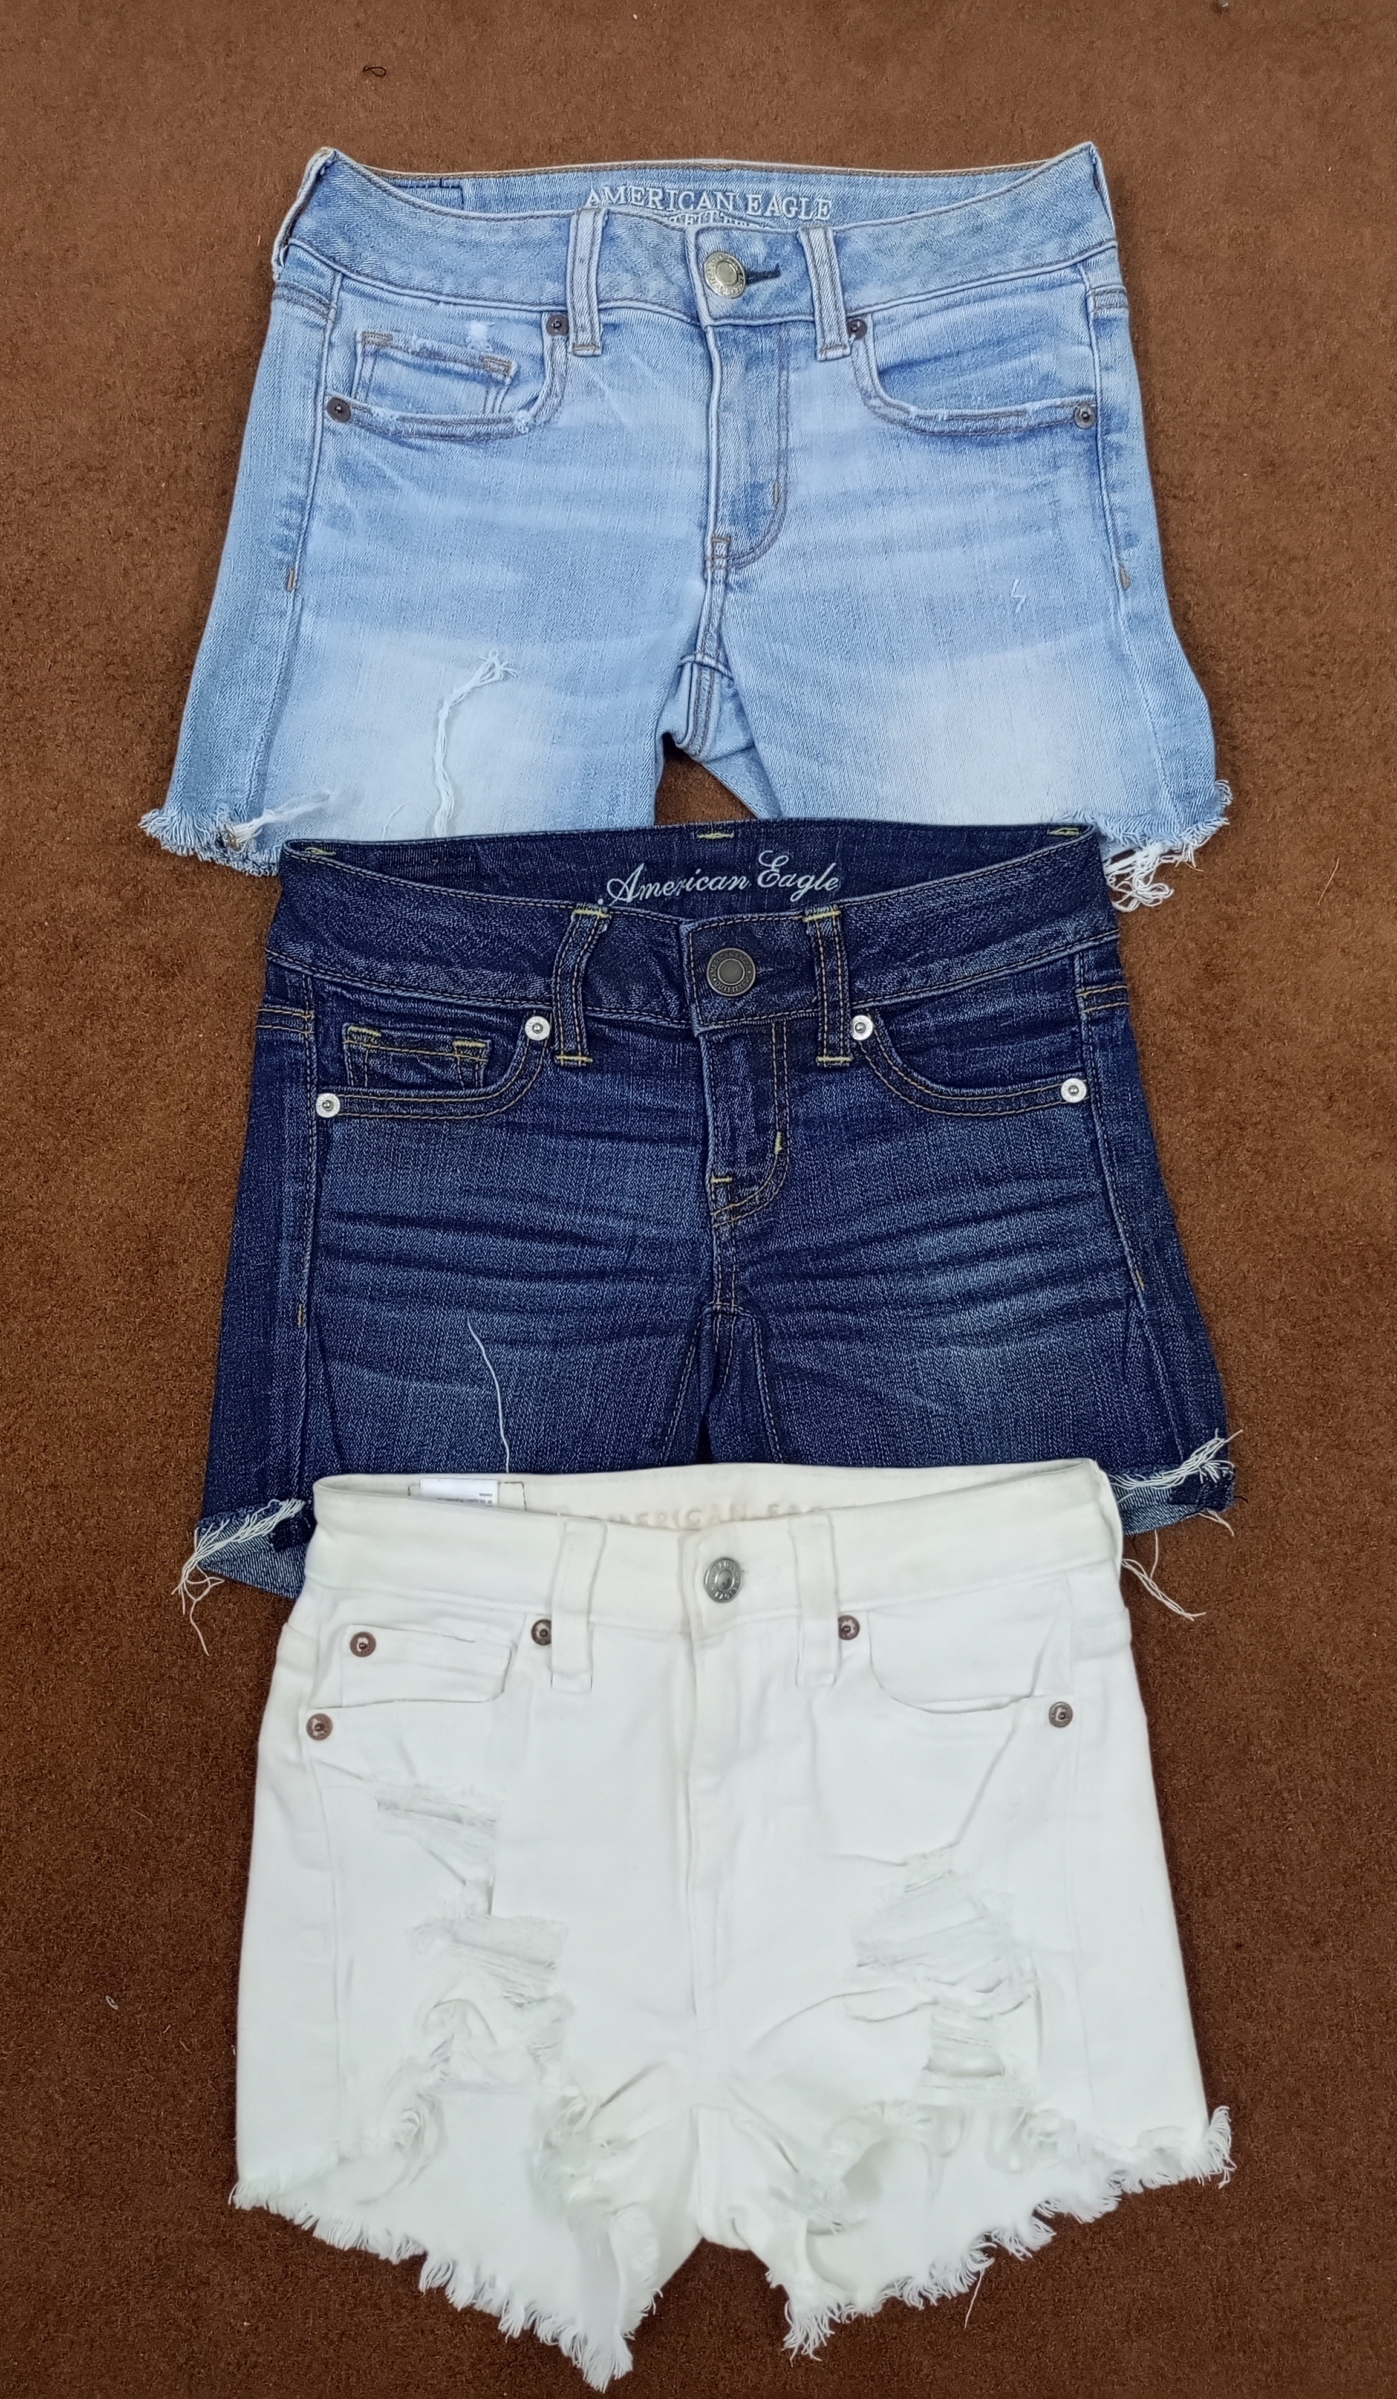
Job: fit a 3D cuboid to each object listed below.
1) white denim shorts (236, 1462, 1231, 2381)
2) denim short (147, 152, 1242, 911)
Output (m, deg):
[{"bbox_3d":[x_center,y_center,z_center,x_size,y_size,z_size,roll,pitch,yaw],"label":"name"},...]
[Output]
[{"bbox_3d":[0.013,0.268,0.653,0.371,0.040,0.331,0,83,0],"label":"white denim shorts"},{"bbox_3d":[-0.004,-0.282,0.725,0.442,0.035,0.341,0,83,0],"label":"denim short"}]

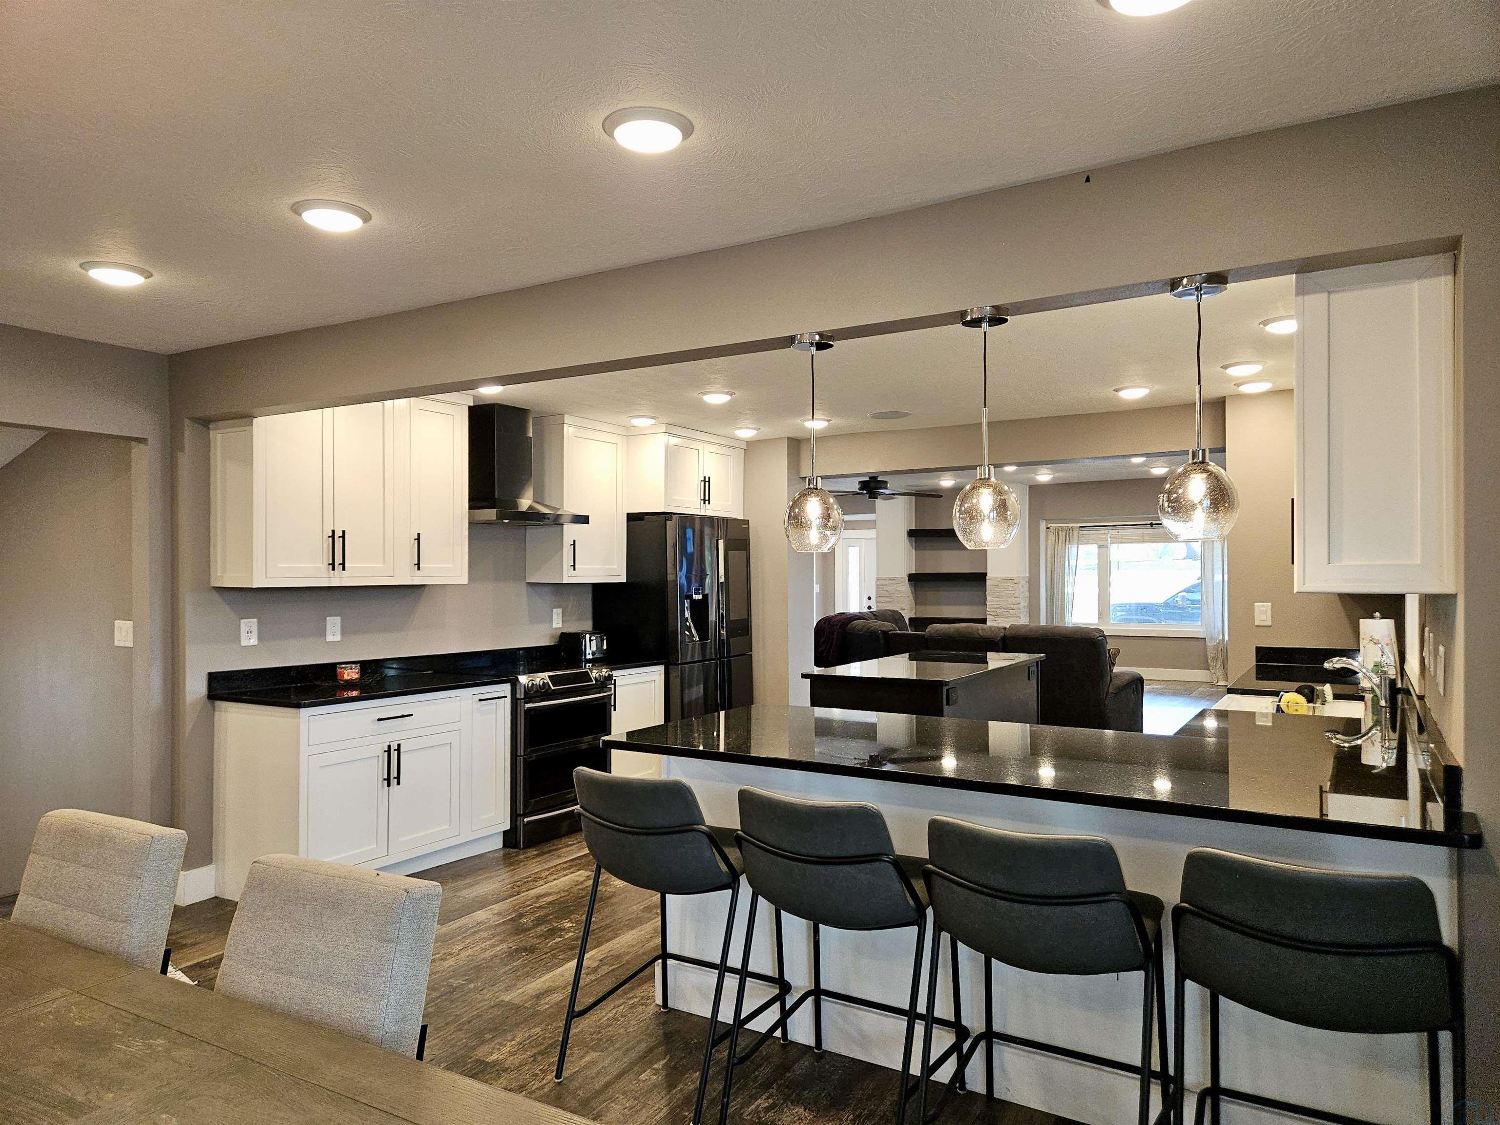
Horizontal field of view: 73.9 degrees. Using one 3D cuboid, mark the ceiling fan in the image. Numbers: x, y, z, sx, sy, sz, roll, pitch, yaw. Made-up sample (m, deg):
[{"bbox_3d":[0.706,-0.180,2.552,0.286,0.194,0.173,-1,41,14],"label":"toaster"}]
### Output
[{"bbox_3d":[1.188,-0.746,9.576,1.320,0.292,1.320,-1,-1,32],"label":"ceiling fan"}]

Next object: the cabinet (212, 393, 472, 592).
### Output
[{"bbox_3d":[-1.973,-0.401,4.954,0.333,1.030,1.222,-1,-1,32],"label":"cabinet"}]

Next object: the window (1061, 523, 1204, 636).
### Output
[{"bbox_3d":[5.184,0.218,13.616,1.860,1.530,0.120,-1,-1,31],"label":"window"}]

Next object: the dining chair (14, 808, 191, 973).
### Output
[{"bbox_3d":[-1.614,1.046,2.144,0.455,0.880,0.580,-1,-1,27],"label":"dining chair"}]

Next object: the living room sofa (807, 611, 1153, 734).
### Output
[{"bbox_3d":[2.140,1.048,9.615,3.407,1.053,3.226,-1,-1,32],"label":"living room sofa"}]

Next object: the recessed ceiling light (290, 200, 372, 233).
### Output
[{"bbox_3d":[-1.153,-0.948,2.751,0.205,0.028,0.205,0,-1,0],"label":"recessed ceiling light"}]

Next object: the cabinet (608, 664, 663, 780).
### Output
[{"bbox_3d":[-0.960,1.087,6.279,0.630,0.889,0.583,-1,-1,32],"label":"cabinet"}]

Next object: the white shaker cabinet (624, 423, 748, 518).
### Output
[{"bbox_3d":[-0.552,-0.602,6.989,0.617,0.573,0.980,-1,-1,32],"label":"white shaker cabinet"}]

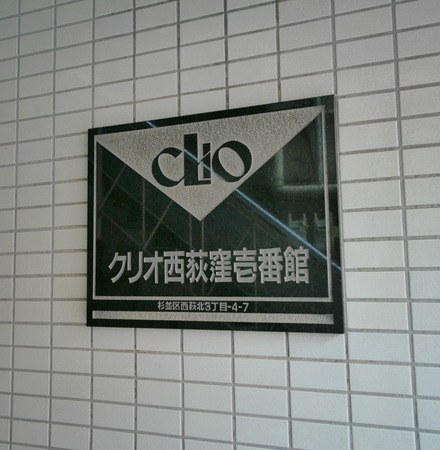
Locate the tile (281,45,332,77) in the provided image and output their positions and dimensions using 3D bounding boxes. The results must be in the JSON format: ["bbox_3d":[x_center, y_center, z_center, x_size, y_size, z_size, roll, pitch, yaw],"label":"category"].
[{"bbox_3d":[0.156,-0.293,0.873,0.095,0.045,0.008,-3,-6,20],"label":"tile"}]

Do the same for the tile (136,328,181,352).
[{"bbox_3d":[-0.116,0.219,0.934,0.095,0.044,0.008,-3,-6,20],"label":"tile"}]

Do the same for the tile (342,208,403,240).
[{"bbox_3d":[0.256,0.000,0.809,0.095,0.045,0.009,-3,-6,20],"label":"tile"}]

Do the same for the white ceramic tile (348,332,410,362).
[{"bbox_3d":[0.259,0.198,0.789,0.095,0.045,0.008,-3,-6,20],"label":"white ceramic tile"}]

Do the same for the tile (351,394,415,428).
[{"bbox_3d":[0.262,0.297,0.781,0.095,0.045,0.009,-3,-6,20],"label":"tile"}]

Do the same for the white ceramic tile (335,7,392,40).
[{"bbox_3d":[0.250,-0.349,0.845,0.095,0.044,0.008,-3,-6,20],"label":"white ceramic tile"}]

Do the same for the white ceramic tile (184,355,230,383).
[{"bbox_3d":[-0.021,0.265,0.892,0.095,0.045,0.008,-3,-6,20],"label":"white ceramic tile"}]

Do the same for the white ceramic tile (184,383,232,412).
[{"bbox_3d":[-0.020,0.313,0.887,0.095,0.045,0.008,-3,-6,20],"label":"white ceramic tile"}]

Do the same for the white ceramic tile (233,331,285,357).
[{"bbox_3d":[0.072,0.210,0.863,0.095,0.045,0.008,-3,-6,20],"label":"white ceramic tile"}]

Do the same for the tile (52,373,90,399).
[{"bbox_3d":[-0.303,0.329,0.995,0.095,0.044,0.008,-3,-6,20],"label":"tile"}]

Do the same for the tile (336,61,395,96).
[{"bbox_3d":[0.250,-0.247,0.832,0.095,0.045,0.008,-3,-6,20],"label":"tile"}]

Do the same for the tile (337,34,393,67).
[{"bbox_3d":[0.249,-0.297,0.836,0.095,0.045,0.008,-3,-6,20],"label":"tile"}]

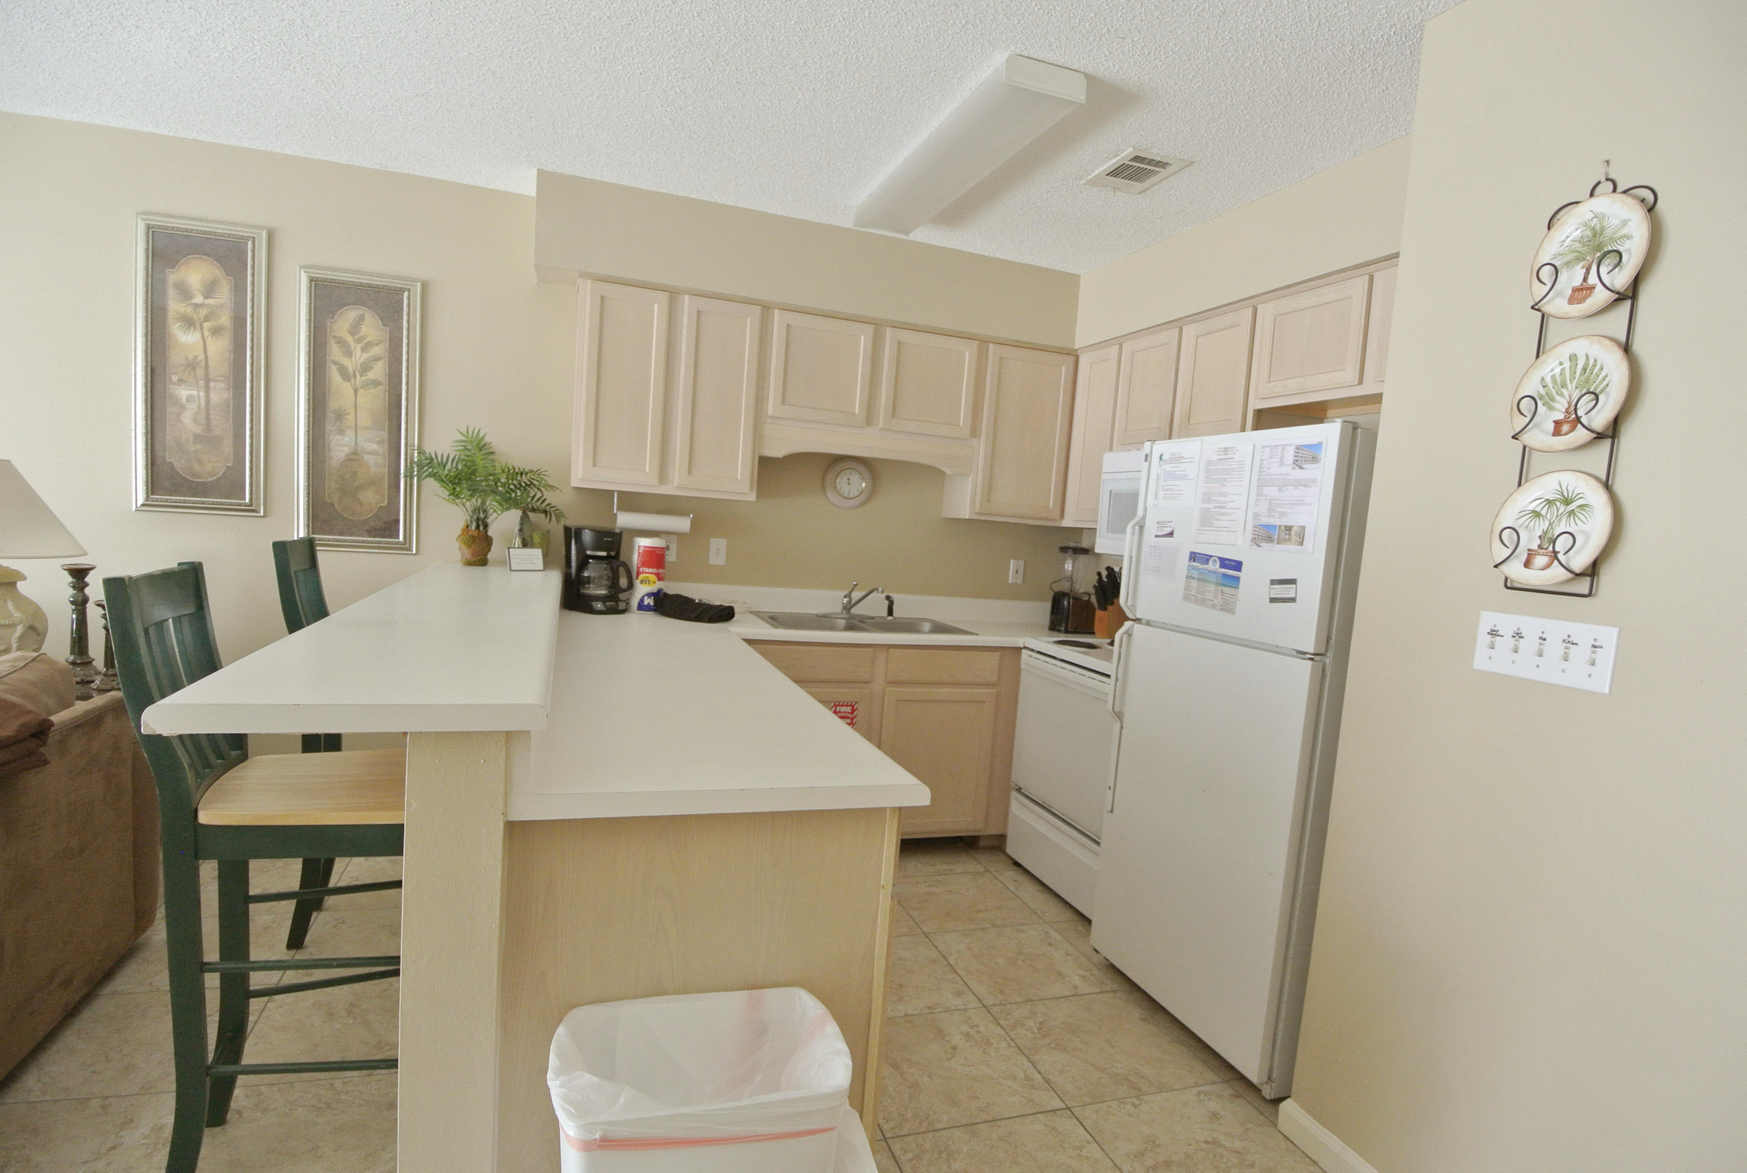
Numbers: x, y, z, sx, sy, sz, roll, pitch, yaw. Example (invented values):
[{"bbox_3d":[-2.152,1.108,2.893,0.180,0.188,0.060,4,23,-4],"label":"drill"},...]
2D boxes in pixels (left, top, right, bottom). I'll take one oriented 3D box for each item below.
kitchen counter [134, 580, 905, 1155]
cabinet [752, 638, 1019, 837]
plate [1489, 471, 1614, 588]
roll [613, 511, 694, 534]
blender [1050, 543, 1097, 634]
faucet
[{"bbox_3d":[-0.796,0.581,2.436,1.075,1.070,2.430,3,5,-19],"label":"kitchen counter"},{"bbox_3d":[-0.039,0.637,3.701,1.100,0.840,0.600,3,5,-19],"label":"cabinet"},{"bbox_3d":[1.211,-0.103,1.567,0.025,0.208,0.208,3,5,-19],"label":"plate"},{"bbox_3d":[-0.861,-0.252,3.449,0.285,0.080,0.080,3,5,-19],"label":"roll"},{"bbox_3d":[0.922,-0.004,4.080,0.170,0.400,0.180,6,5,18],"label":"blender"},{"bbox_3d":[-0.057,0.058,3.804,0.070,0.155,0.220,0,6,-41],"label":"faucet"}]

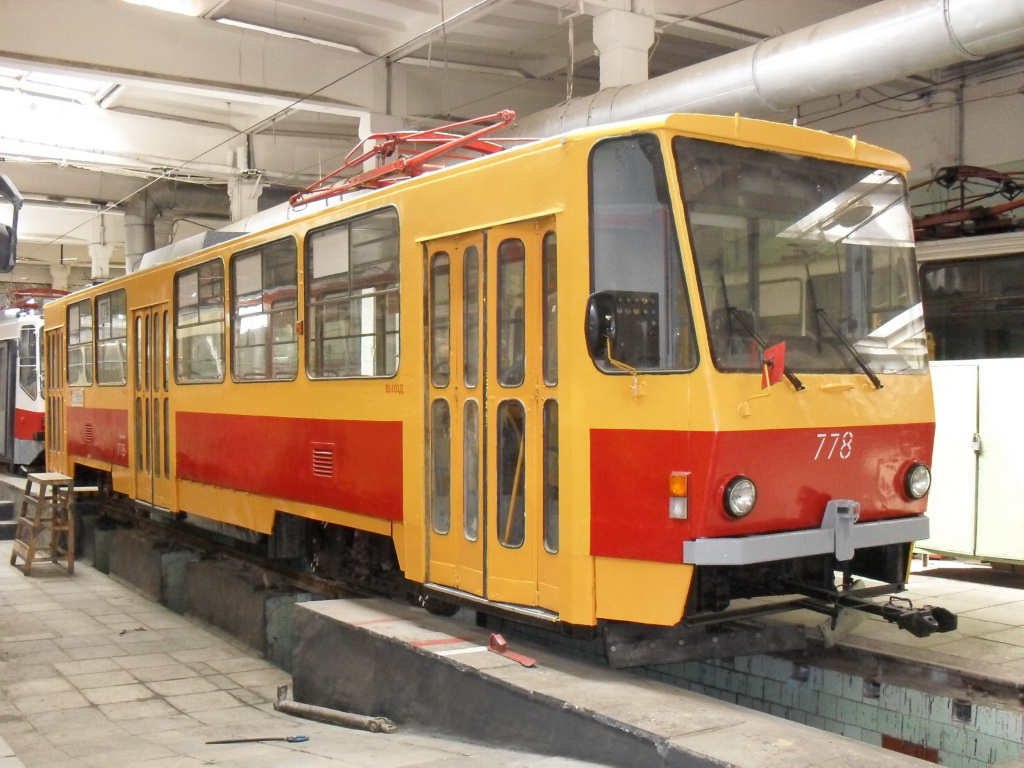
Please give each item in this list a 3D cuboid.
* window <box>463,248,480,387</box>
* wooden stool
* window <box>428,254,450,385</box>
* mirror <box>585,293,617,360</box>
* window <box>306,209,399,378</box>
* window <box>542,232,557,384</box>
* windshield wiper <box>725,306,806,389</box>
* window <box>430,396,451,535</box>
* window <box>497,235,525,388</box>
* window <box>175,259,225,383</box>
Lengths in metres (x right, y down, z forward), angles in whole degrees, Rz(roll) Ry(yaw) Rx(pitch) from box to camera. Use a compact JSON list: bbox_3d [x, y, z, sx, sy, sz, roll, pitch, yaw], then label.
[{"bbox_3d":[-0.223,-0.380,6.441,0.040,0.812,0.168,0,0,-36],"label":"window"},{"bbox_3d":[-6.044,1.787,14.431,0.561,1.173,1.142,0,0,-33],"label":"wooden stool"},{"bbox_3d":[-0.421,-0.381,6.711,0.040,0.811,0.215,0,0,-36],"label":"window"},{"bbox_3d":[0.426,-0.289,5.408,0.165,0.320,0.080,0,0,-21],"label":"mirror"},{"bbox_3d":[-1.107,-0.580,7.693,0.060,1.109,1.509,0,0,-33],"label":"window"},{"bbox_3d":[0.210,-0.388,5.849,0.040,0.813,0.134,0,0,-36],"label":"window"},{"bbox_3d":[1.231,-0.167,5.465,0.456,0.420,0.060,0,-9,-33],"label":"windshield wiper"},{"bbox_3d":[-0.437,0.506,6.870,0.040,0.822,0.204,0,0,-41],"label":"window"},{"bbox_3d":[-0.006,-0.398,6.281,0.040,0.818,0.224,0,0,-45],"label":"window"},{"bbox_3d":[-3.024,-0.576,10.880,0.040,1.139,1.550,0,0,-33],"label":"window"}]

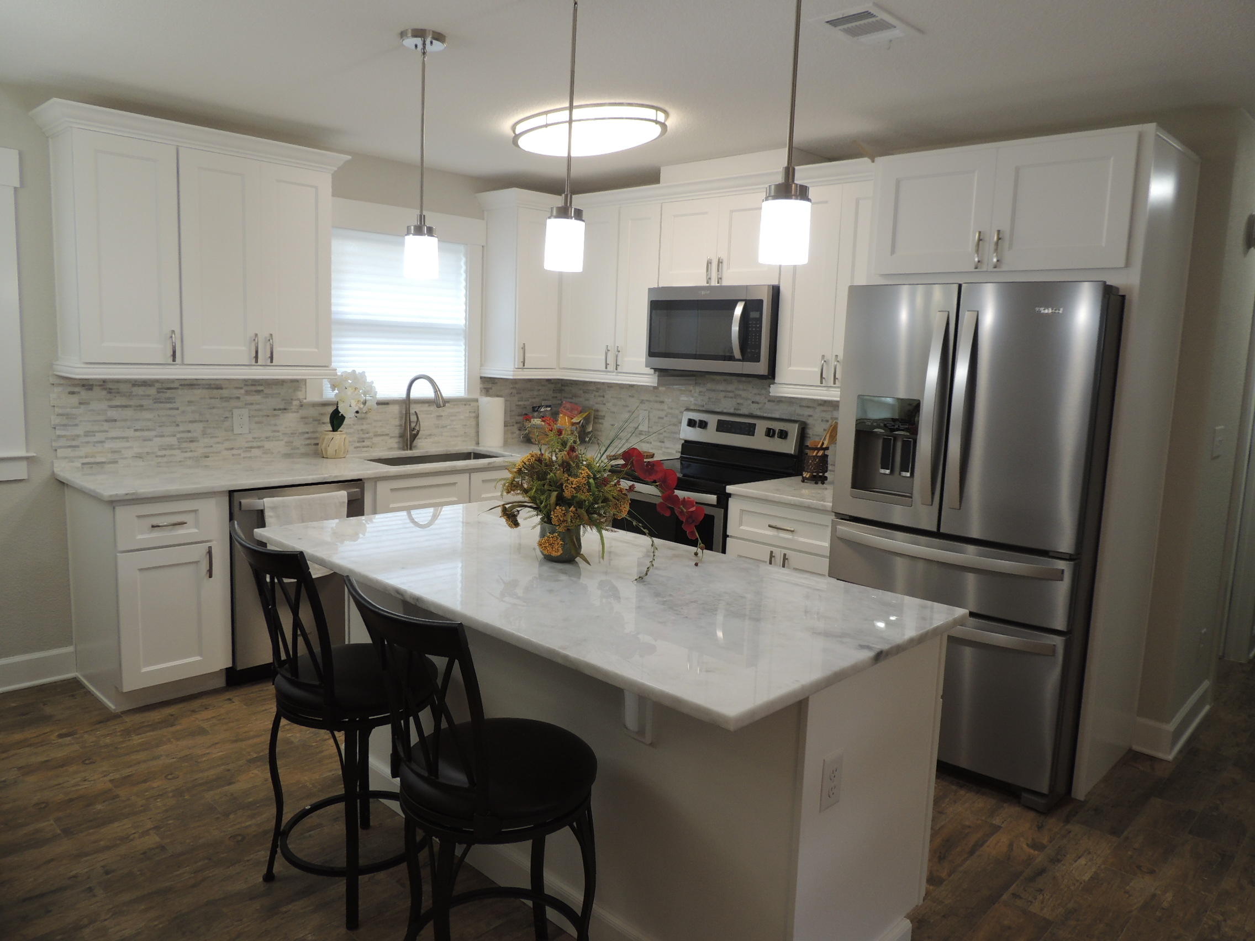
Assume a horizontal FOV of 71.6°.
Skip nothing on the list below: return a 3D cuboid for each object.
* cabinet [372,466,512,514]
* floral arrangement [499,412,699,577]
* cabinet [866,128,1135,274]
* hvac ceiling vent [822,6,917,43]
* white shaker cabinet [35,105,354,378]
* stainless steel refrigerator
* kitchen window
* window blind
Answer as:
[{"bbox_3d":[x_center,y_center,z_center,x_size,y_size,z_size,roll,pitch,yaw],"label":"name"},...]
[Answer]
[{"bbox_3d":[-1.058,0.385,4.680,0.625,0.872,1.070,10,11,43],"label":"cabinet"},{"bbox_3d":[-0.075,0.041,2.456,0.550,0.410,0.420,2,8,0],"label":"floral arrangement"},{"bbox_3d":[1.503,-0.939,3.300,0.939,0.455,0.625,10,11,43],"label":"cabinet"},{"bbox_3d":[0.698,-1.269,2.497,0.190,0.020,0.265,10,11,43],"label":"hvac ceiling vent"},{"bbox_3d":[-1.868,-0.935,3.856,0.380,1.039,1.185,10,11,43],"label":"white shaker cabinet"},{"bbox_3d":[1.380,0.204,3.395,0.905,1.780,0.800,10,11,43],"label":"stainless steel refrigerator"},{"bbox_3d":[-1.263,-0.916,4.791,0.100,1.035,1.090,10,11,43],"label":"kitchen window"},{"bbox_3d":[-1.263,-0.851,4.813,0.045,0.880,0.887,10,11,43],"label":"window blind"}]

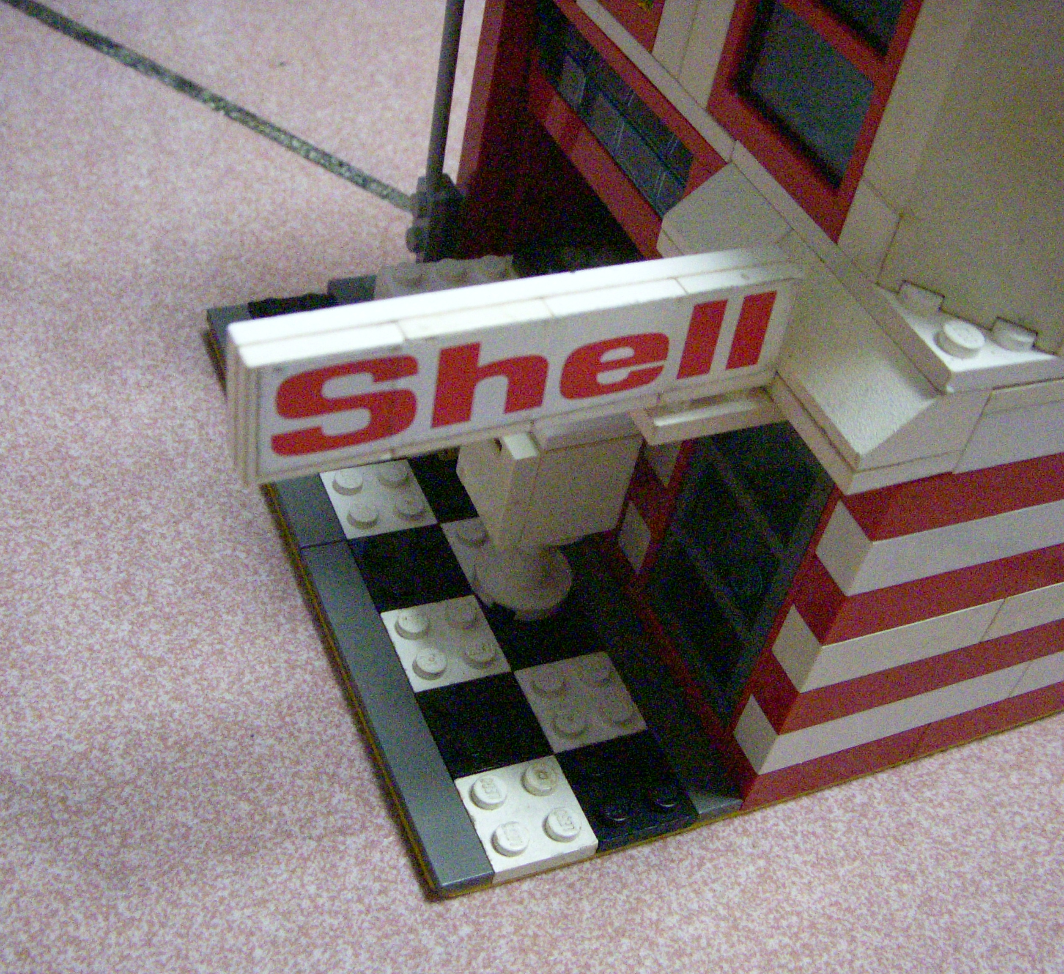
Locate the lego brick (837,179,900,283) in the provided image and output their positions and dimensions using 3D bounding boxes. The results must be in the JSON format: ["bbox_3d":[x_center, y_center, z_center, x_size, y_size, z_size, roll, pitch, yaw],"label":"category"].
[{"bbox_3d":[0.041,-0.029,0.162,0.008,0.011,0.008,-9,47,-24],"label":"lego brick"}]

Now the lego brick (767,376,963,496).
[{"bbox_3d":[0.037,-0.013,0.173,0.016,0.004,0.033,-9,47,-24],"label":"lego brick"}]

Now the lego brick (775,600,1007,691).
[{"bbox_3d":[0.049,0.018,0.194,0.032,0.011,0.008,-9,47,-24],"label":"lego brick"}]

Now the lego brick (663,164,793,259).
[{"bbox_3d":[0.028,-0.033,0.182,0.016,0.011,0.016,-9,47,-24],"label":"lego brick"}]

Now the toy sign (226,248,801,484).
[{"bbox_3d":[-0.001,-0.014,0.156,0.064,0.015,0.007,-13,47,-22],"label":"toy sign"}]

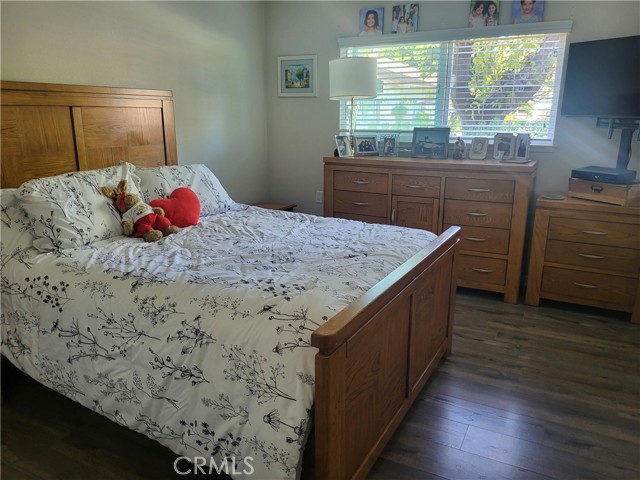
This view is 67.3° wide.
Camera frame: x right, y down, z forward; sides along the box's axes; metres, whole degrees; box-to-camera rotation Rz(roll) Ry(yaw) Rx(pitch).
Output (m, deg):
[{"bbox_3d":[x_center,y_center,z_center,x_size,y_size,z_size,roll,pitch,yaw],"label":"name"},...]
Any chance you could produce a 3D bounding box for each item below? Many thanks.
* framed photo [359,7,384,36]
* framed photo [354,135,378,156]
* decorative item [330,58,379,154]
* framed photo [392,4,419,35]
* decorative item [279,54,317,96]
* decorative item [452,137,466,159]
[{"bbox_3d":[0.448,-1.863,4.127,0.211,0.211,0.030,8,17,28],"label":"framed photo"},{"bbox_3d":[0.421,-0.822,4.197,0.225,0.172,0.068,8,8,28],"label":"framed photo"},{"bbox_3d":[0.278,-1.102,4.069,0.403,0.778,0.403,0,15,0],"label":"decorative item"},{"bbox_3d":[0.711,-1.823,3.986,0.215,0.214,0.030,8,17,28],"label":"framed photo"},{"bbox_3d":[-0.211,-1.556,4.593,0.431,0.383,0.027,8,17,28],"label":"decorative item"},{"bbox_3d":[1.107,-0.723,3.805,0.095,0.176,0.079,8,17,28],"label":"decorative item"}]

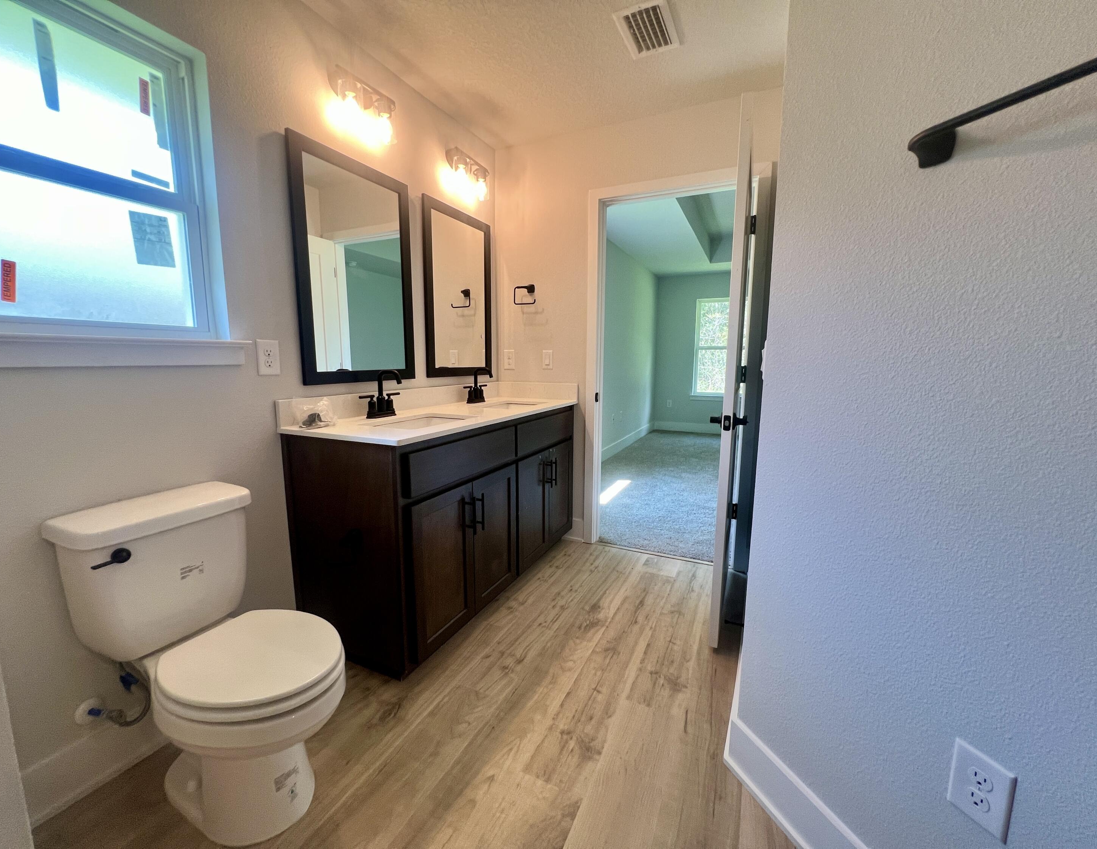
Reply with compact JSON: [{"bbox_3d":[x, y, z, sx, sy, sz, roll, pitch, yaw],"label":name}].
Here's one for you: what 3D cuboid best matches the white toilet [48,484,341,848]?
[{"bbox_3d":[-0.850,0.610,1.124,0.690,0.760,0.410,4,9,25],"label":"white toilet"}]

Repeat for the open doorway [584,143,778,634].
[{"bbox_3d":[0.650,-0.257,2.360,0.950,2.120,0.190,4,9,25],"label":"open doorway"}]

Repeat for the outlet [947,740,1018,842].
[{"bbox_3d":[0.720,0.608,0.708,0.008,0.122,0.077,-3,9,-22],"label":"outlet"}]

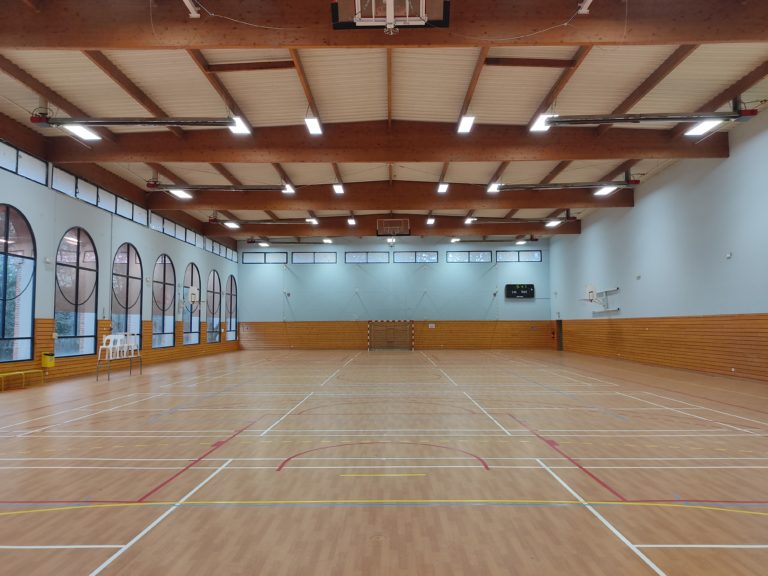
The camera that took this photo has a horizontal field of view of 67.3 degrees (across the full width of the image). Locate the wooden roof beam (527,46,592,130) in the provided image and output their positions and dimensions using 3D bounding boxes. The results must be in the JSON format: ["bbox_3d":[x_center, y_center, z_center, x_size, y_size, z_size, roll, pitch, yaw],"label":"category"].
[{"bbox_3d":[4.732,-5.508,15.160,0.119,0.258,7.675,0,-4,1],"label":"wooden roof beam"}]

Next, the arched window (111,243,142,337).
[{"bbox_3d":[-11.102,0.413,24.933,0.150,4.500,2.850,0,-4,1],"label":"arched window"}]

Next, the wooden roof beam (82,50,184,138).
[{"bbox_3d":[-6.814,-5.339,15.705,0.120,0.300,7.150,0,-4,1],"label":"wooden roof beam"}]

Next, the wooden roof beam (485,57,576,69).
[{"bbox_3d":[3.594,-5.595,14.349,2.200,0.190,0.090,2,-4,1],"label":"wooden roof beam"}]

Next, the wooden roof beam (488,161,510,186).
[{"bbox_3d":[4.837,-4.977,22.956,0.119,0.258,7.675,0,-4,1],"label":"wooden roof beam"}]

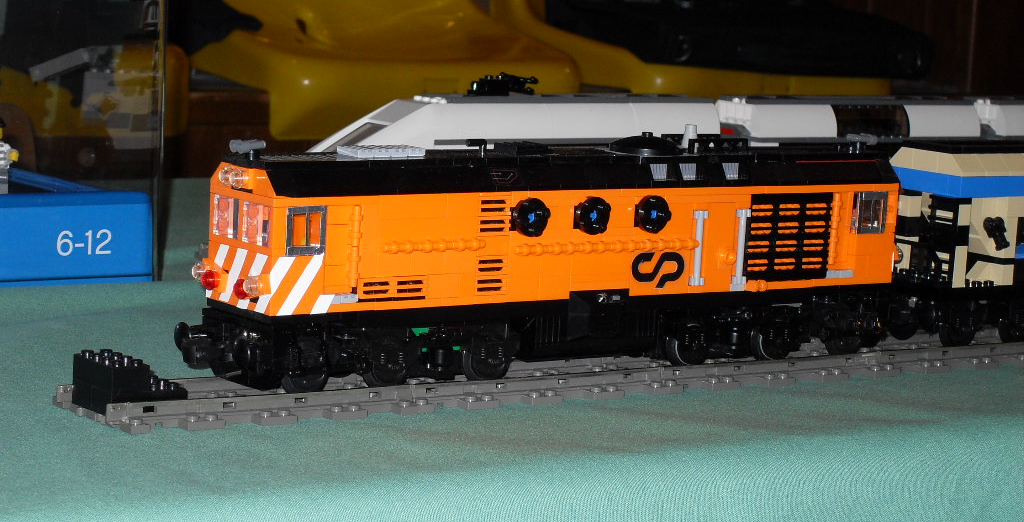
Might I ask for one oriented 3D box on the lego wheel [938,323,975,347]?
[{"bbox_3d":[0.206,0.029,1.299,0.021,0.021,0.006,-2,10,-37],"label":"lego wheel"}]

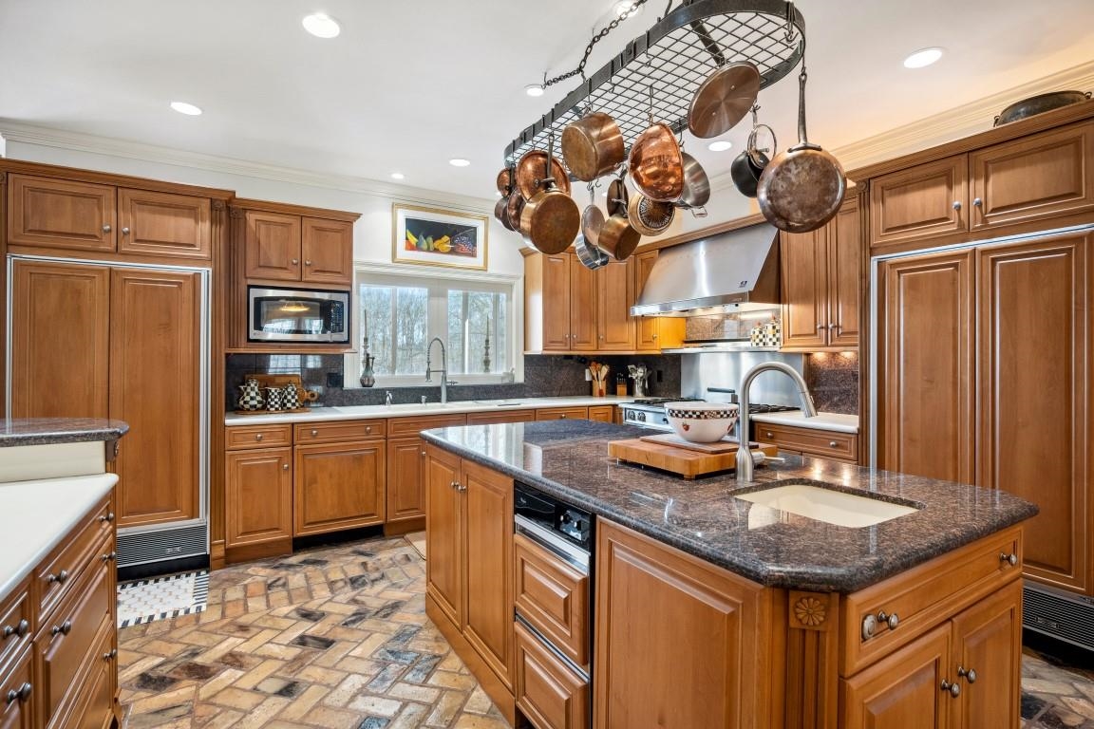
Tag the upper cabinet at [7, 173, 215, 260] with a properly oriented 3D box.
[{"bbox_3d":[-2.579,-0.817,3.028,0.867,0.358,0.699,0,0,-30],"label":"upper cabinet"}]

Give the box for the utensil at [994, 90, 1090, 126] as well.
[{"bbox_3d":[2.265,-1.111,2.232,0.315,0.158,0.364,0,0,-30],"label":"utensil"}]

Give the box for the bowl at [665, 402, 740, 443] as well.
[{"bbox_3d":[0.602,0.224,1.880,0.290,0.145,0.290,0,0,0],"label":"bowl"}]

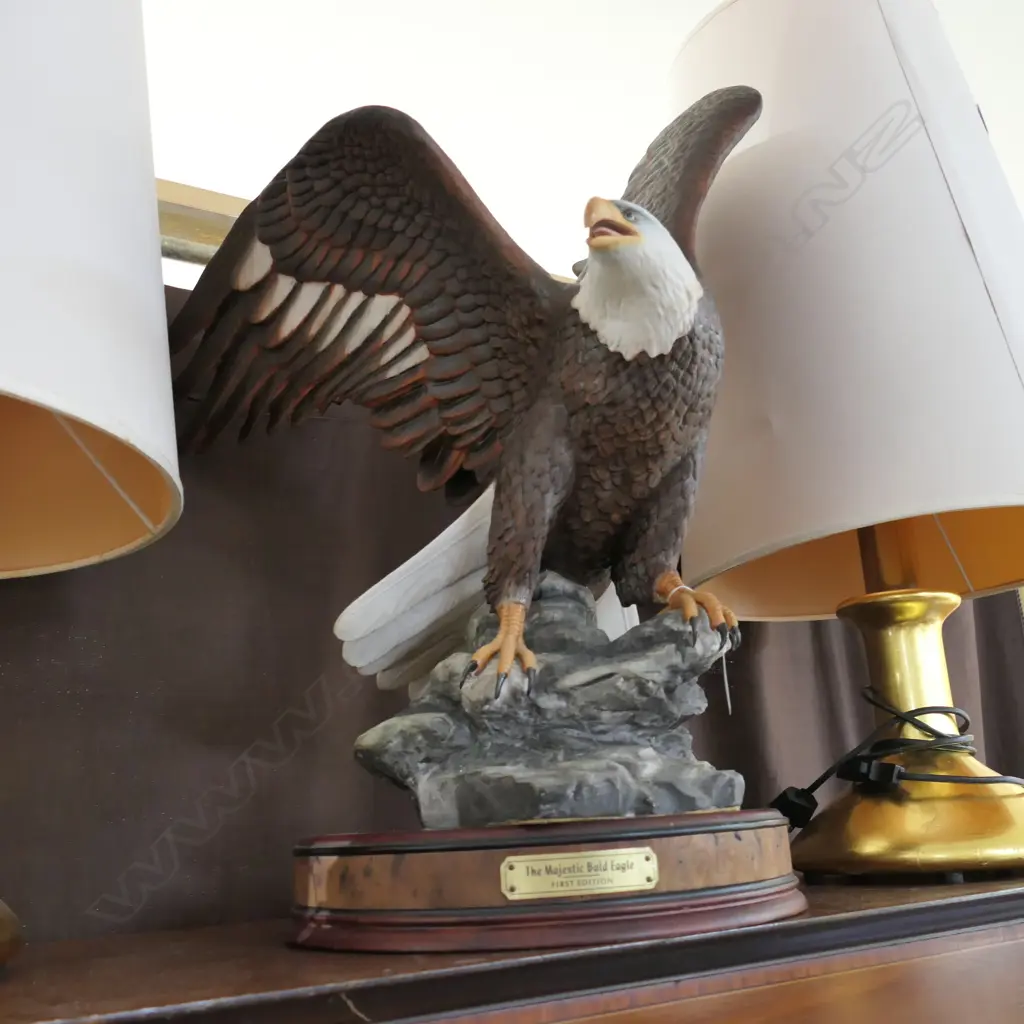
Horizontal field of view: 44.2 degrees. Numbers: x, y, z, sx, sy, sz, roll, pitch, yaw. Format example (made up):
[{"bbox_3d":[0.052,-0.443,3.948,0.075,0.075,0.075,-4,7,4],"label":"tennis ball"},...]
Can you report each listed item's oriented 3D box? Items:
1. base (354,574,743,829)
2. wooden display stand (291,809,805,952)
[{"bbox_3d":[0.015,0.111,0.776,0.225,0.151,0.169,-2,-13,-9],"label":"base"},{"bbox_3d":[0.021,0.227,0.796,0.323,0.059,0.250,-2,-12,-9],"label":"wooden display stand"}]

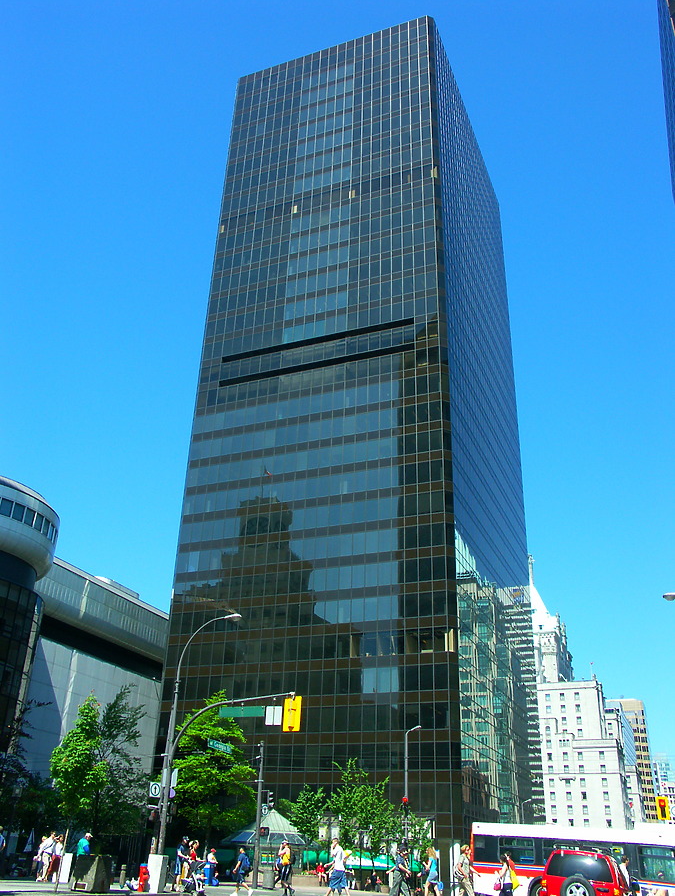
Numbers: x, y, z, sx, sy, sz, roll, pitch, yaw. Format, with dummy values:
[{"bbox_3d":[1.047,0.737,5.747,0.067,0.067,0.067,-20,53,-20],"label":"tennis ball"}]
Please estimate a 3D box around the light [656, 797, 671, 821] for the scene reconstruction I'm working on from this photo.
[{"bbox_3d":[17.240,19.065,44.000,0.620,1.150,0.420,-9,-29,20],"label":"light"}]

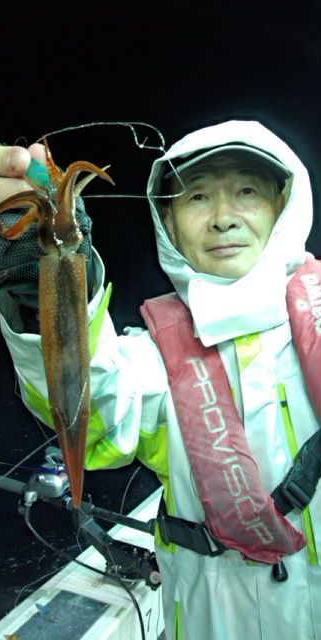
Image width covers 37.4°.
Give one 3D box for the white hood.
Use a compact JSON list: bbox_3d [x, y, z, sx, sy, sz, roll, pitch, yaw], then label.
[{"bbox_3d":[0.110,-0.127,0.720,0.240,0.310,0.270,-4,-2,12],"label":"white hood"}]

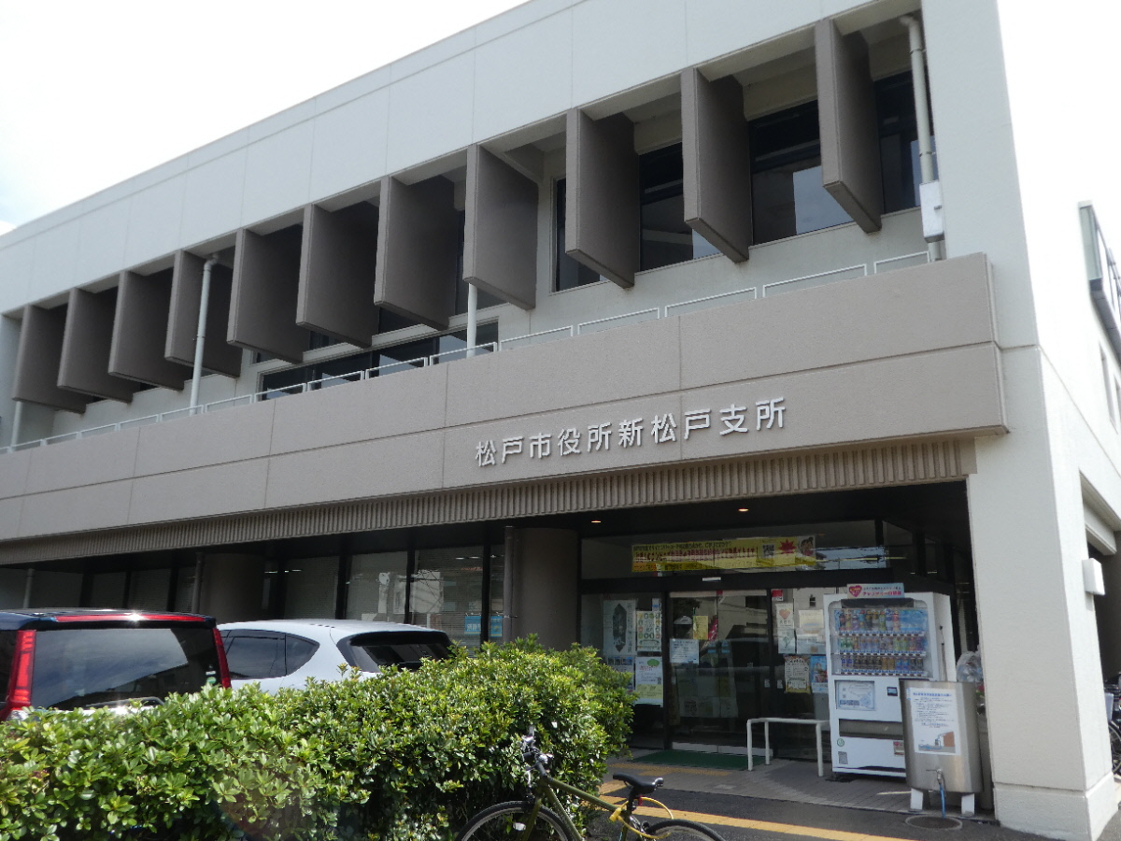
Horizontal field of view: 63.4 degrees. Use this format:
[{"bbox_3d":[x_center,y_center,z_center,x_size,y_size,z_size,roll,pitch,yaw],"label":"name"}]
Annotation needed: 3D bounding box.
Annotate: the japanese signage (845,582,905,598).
[{"bbox_3d":[3.214,1.737,9.246,0.570,0.150,0.020,-8,-16,33],"label":"japanese signage"}]

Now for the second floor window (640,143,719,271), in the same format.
[{"bbox_3d":[1.586,-2.808,11.517,1.350,1.680,0.100,-8,-16,33],"label":"second floor window"}]

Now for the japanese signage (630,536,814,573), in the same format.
[{"bbox_3d":[2.010,1.704,11.514,2.500,0.353,0.020,-8,-16,33],"label":"japanese signage"}]

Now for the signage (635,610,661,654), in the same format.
[{"bbox_3d":[1.161,2.755,11.847,0.364,0.515,0.020,-8,-16,33],"label":"signage"}]

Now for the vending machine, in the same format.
[{"bbox_3d":[3.435,2.741,9.375,1.080,1.830,0.780,-8,-16,33],"label":"vending machine"}]

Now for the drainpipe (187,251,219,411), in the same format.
[{"bbox_3d":[-5.923,-1.292,15.001,0.270,2.950,0.140,-8,-16,33],"label":"drainpipe"}]

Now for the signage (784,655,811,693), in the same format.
[{"bbox_3d":[2.790,2.991,10.673,0.297,0.420,0.020,-8,-16,33],"label":"signage"}]

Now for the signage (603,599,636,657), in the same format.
[{"bbox_3d":[0.800,2.765,12.093,0.515,0.728,0.020,-8,-16,33],"label":"signage"}]

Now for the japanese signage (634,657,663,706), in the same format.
[{"bbox_3d":[1.147,3.361,11.713,0.410,0.594,0.020,-8,-16,33],"label":"japanese signage"}]

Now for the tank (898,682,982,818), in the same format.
[{"bbox_3d":[3.247,2.764,7.707,0.590,1.030,0.460,-8,-16,33],"label":"tank"}]

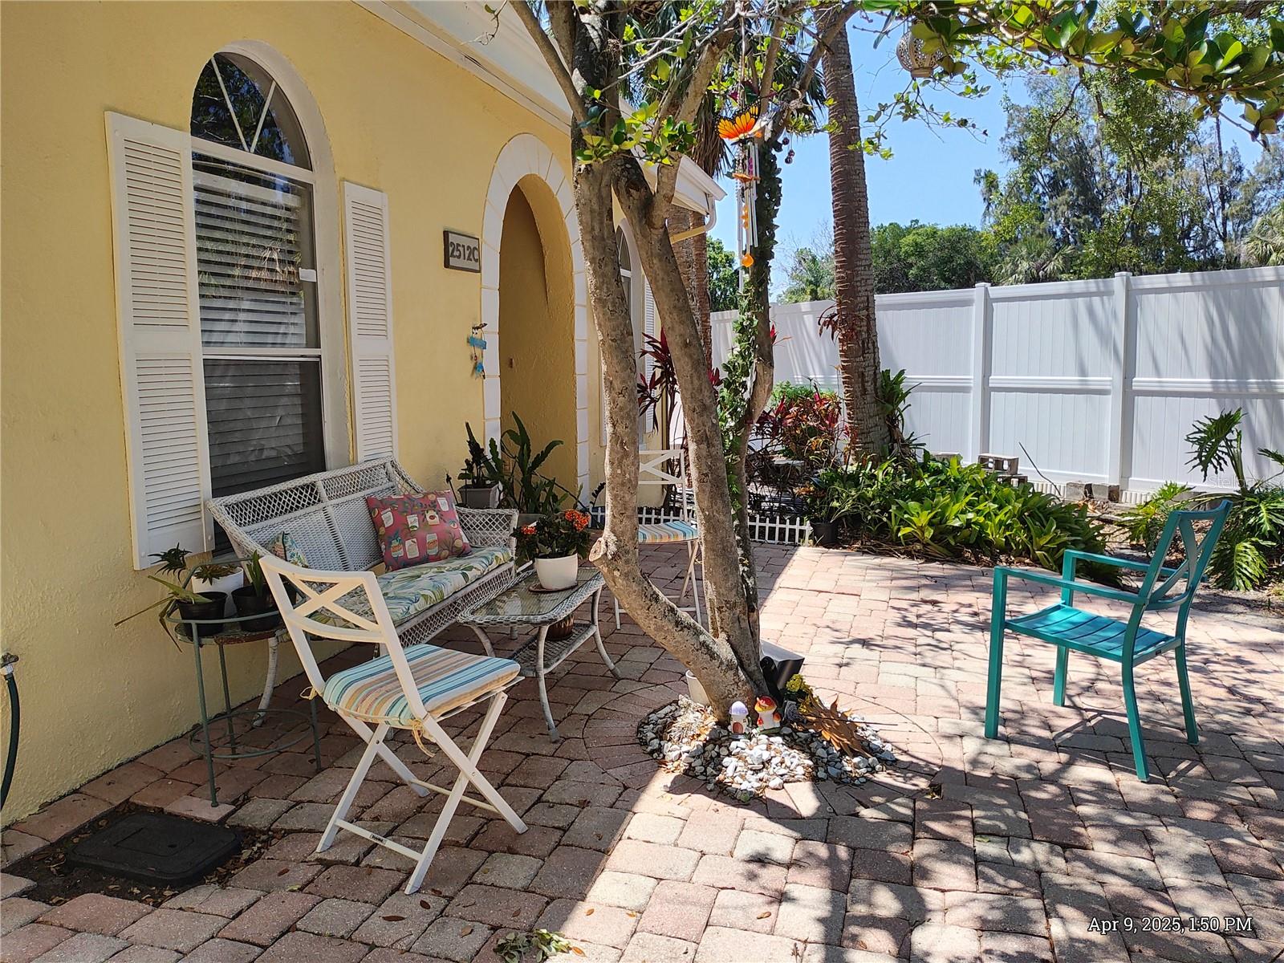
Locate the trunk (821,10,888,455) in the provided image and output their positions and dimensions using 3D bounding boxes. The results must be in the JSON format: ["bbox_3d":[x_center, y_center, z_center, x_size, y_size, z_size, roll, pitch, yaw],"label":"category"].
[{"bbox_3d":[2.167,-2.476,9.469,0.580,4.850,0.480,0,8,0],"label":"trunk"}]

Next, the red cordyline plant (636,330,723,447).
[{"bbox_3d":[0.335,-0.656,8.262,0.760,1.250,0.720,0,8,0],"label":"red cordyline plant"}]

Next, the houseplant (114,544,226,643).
[{"bbox_3d":[-1.437,0.339,2.812,0.290,0.275,0.250,0,8,0],"label":"houseplant"}]

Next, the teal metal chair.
[{"bbox_3d":[1.628,0.490,3.246,0.544,0.881,0.578,-7,10,-43],"label":"teal metal chair"}]

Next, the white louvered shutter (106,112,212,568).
[{"bbox_3d":[-1.650,-0.464,3.201,0.033,1.482,0.340,2,8,17],"label":"white louvered shutter"}]

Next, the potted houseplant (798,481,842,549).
[{"bbox_3d":[1.288,0.234,6.668,0.320,0.470,0.320,0,8,0],"label":"potted houseplant"}]

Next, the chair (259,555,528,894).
[{"bbox_3d":[-0.637,0.586,2.462,0.405,0.838,0.550,5,9,34],"label":"chair"}]

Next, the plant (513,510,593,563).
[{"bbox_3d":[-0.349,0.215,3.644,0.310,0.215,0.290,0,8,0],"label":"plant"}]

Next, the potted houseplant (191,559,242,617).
[{"bbox_3d":[-1.359,0.345,2.946,0.165,0.180,0.165,0,8,0],"label":"potted houseplant"}]

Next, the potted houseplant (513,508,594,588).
[{"bbox_3d":[-0.349,0.270,3.644,0.310,0.320,0.300,0,8,0],"label":"potted houseplant"}]

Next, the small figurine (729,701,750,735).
[{"bbox_3d":[0.345,0.838,3.329,0.072,0.113,0.072,1,8,10],"label":"small figurine"}]

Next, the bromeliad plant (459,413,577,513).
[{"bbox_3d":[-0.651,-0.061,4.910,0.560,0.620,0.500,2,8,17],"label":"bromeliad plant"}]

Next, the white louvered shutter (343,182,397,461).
[{"bbox_3d":[-1.278,-0.626,4.406,0.033,1.482,0.340,2,8,17],"label":"white louvered shutter"}]

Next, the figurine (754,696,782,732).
[{"bbox_3d":[0.443,0.806,3.259,0.098,0.118,0.085,0,8,3],"label":"figurine"}]

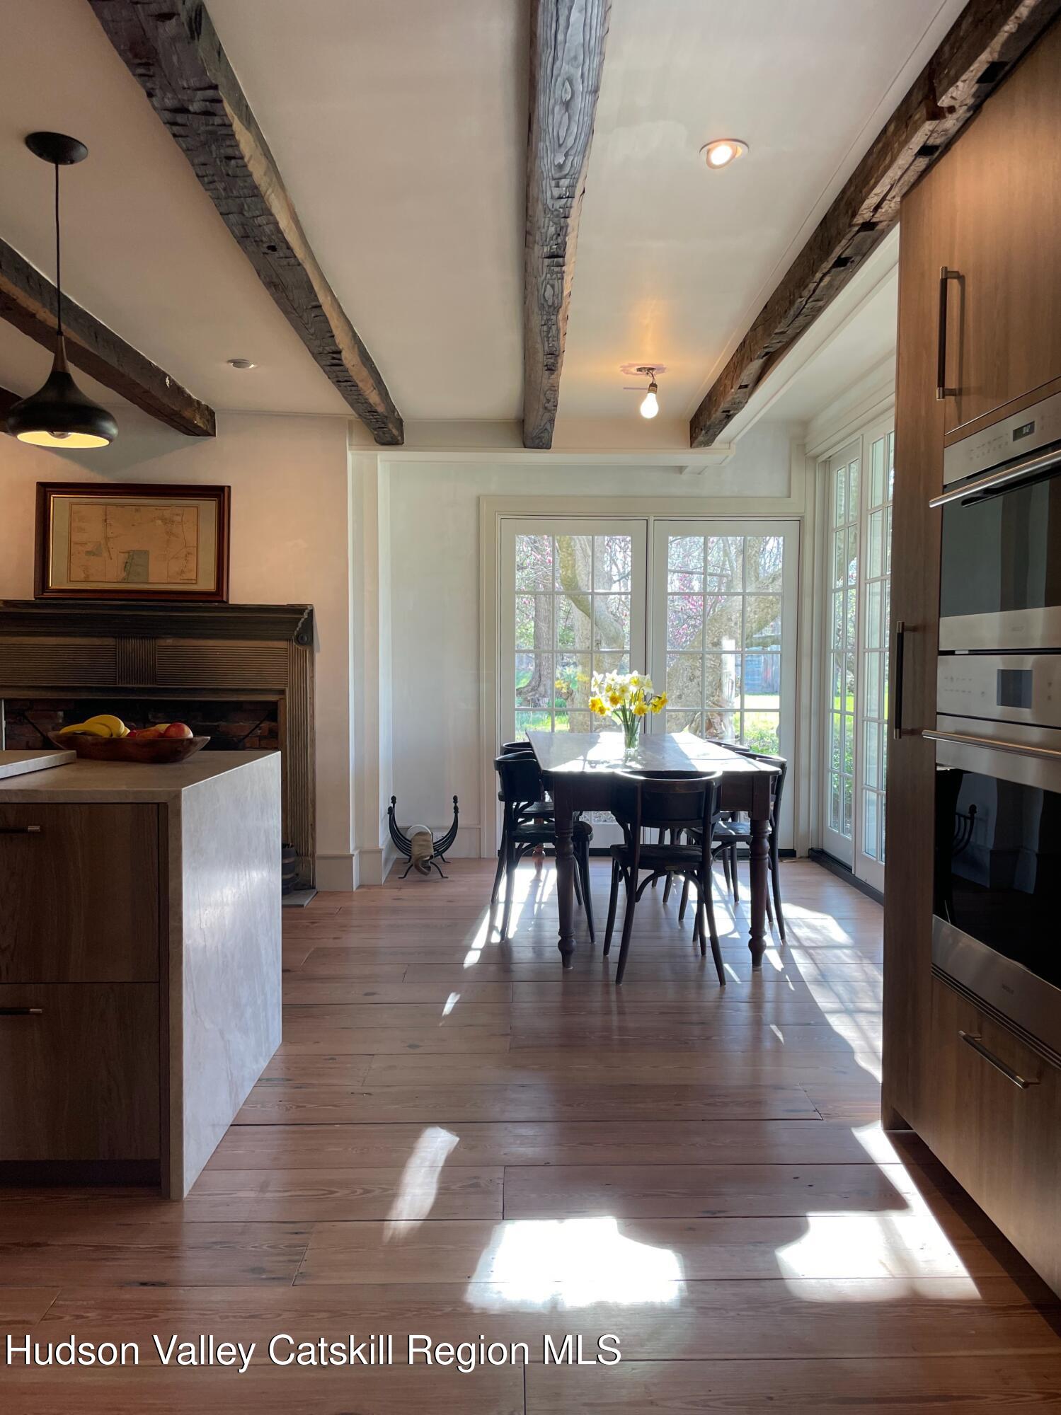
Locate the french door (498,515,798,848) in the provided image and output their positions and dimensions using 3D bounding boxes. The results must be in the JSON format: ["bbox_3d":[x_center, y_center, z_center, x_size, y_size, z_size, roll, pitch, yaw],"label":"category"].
[{"bbox_3d":[0.717,-0.154,6.445,1.802,2.022,0.100,0,2,-1],"label":"french door"}]

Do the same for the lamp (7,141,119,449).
[{"bbox_3d":[-1.185,-1.044,2.684,0.286,0.732,0.286,0,2,-1],"label":"lamp"}]

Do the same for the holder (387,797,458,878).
[{"bbox_3d":[-0.608,0.727,6.073,0.388,0.408,0.458,0,2,-3],"label":"holder"}]

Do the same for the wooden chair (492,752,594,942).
[{"bbox_3d":[0.048,0.603,4.722,0.458,0.777,0.438,0,2,-2],"label":"wooden chair"}]

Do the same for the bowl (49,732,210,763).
[{"bbox_3d":[-1.141,0.106,3.006,0.503,0.082,0.254,1,3,17],"label":"bowl"}]

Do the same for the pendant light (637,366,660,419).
[{"bbox_3d":[0.521,-1.384,4.694,0.097,0.214,0.095,0,2,-1],"label":"pendant light"}]

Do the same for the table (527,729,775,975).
[{"bbox_3d":[0.473,0.588,5.058,0.916,0.782,2.131,0,2,-1],"label":"table"}]

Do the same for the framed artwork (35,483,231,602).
[{"bbox_3d":[-1.975,-0.822,5.305,0.961,0.598,0.045,0,-2,-5],"label":"framed artwork"}]

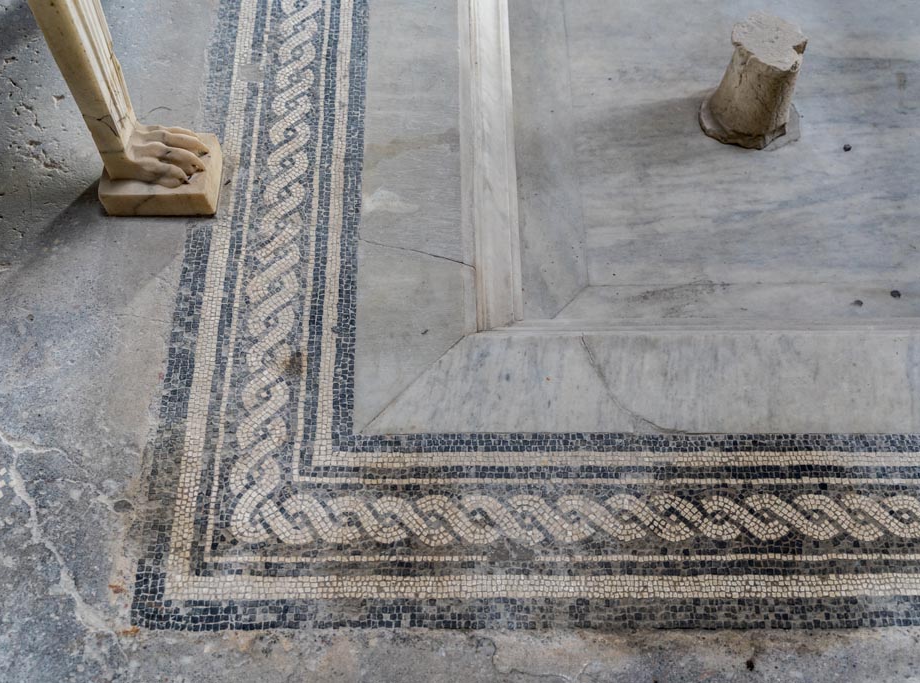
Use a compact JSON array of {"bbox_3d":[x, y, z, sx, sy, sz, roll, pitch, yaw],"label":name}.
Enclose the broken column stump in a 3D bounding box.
[{"bbox_3d":[0.685,-0.596,2.275,0.224,0.218,0.222,0,61,-1],"label":"broken column stump"}]

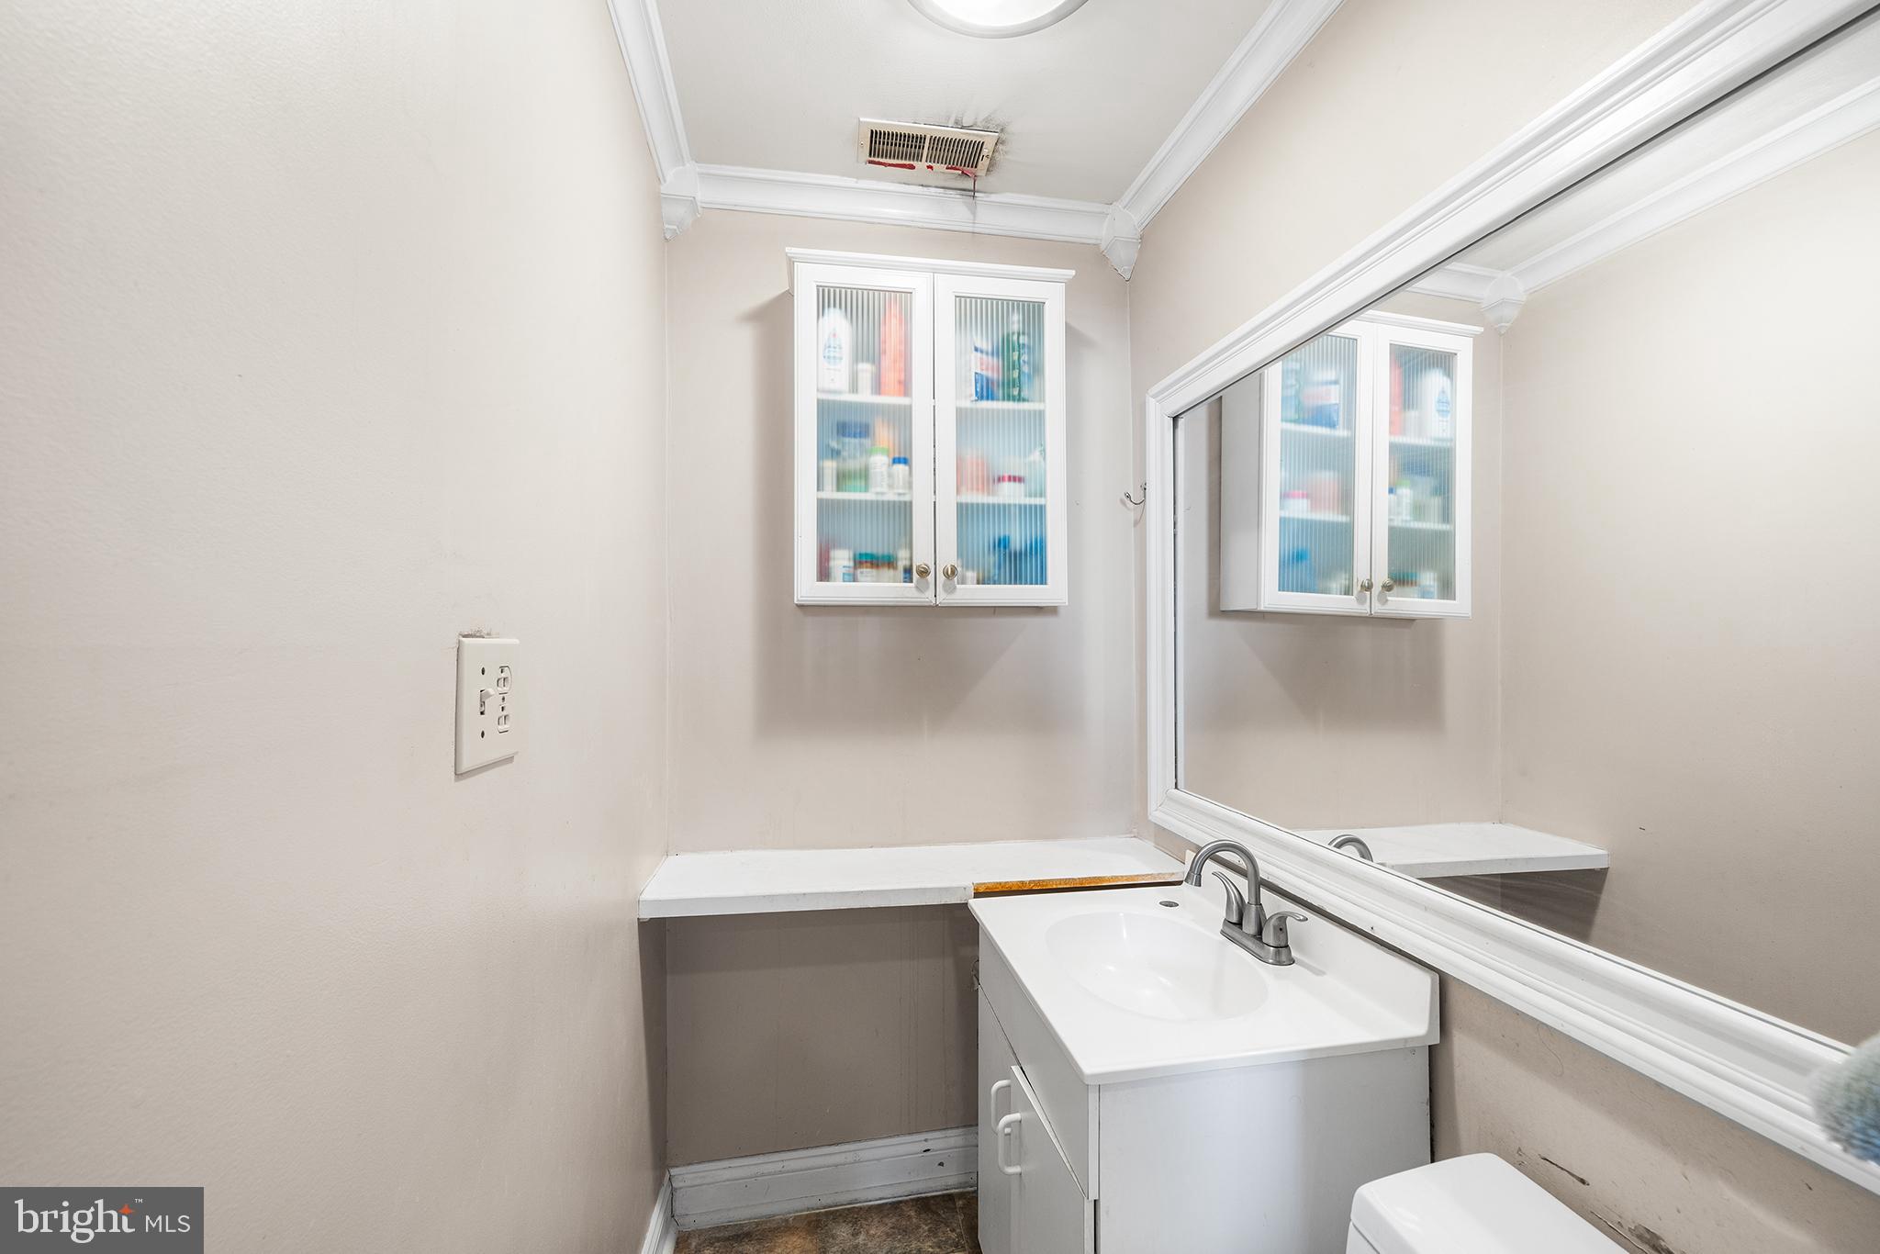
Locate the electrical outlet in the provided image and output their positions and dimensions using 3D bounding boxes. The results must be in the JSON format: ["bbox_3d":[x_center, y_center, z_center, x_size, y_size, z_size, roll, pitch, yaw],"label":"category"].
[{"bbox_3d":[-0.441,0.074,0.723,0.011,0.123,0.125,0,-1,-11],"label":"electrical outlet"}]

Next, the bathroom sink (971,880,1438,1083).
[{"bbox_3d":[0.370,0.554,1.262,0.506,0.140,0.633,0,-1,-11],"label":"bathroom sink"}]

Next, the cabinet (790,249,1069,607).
[{"bbox_3d":[-0.026,-0.440,1.738,0.645,0.781,0.187,0,-1,-10],"label":"cabinet"}]

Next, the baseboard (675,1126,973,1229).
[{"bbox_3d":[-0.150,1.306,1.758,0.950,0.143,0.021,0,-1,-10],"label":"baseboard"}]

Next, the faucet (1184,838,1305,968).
[{"bbox_3d":[0.497,0.463,1.258,0.156,0.190,0.222,0,-1,-11],"label":"faucet"}]

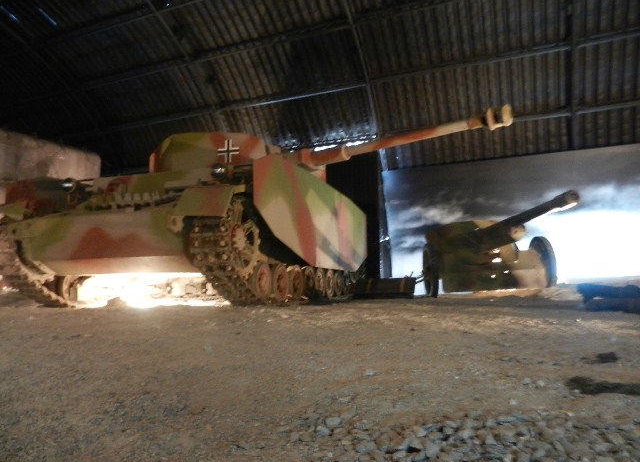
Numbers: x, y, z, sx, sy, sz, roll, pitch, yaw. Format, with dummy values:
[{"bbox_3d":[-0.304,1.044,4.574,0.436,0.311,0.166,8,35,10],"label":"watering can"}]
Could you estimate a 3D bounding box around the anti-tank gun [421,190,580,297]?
[{"bbox_3d":[2.660,0.390,7.950,2.100,1.400,4.400,-2,-6,-14],"label":"anti-tank gun"}]

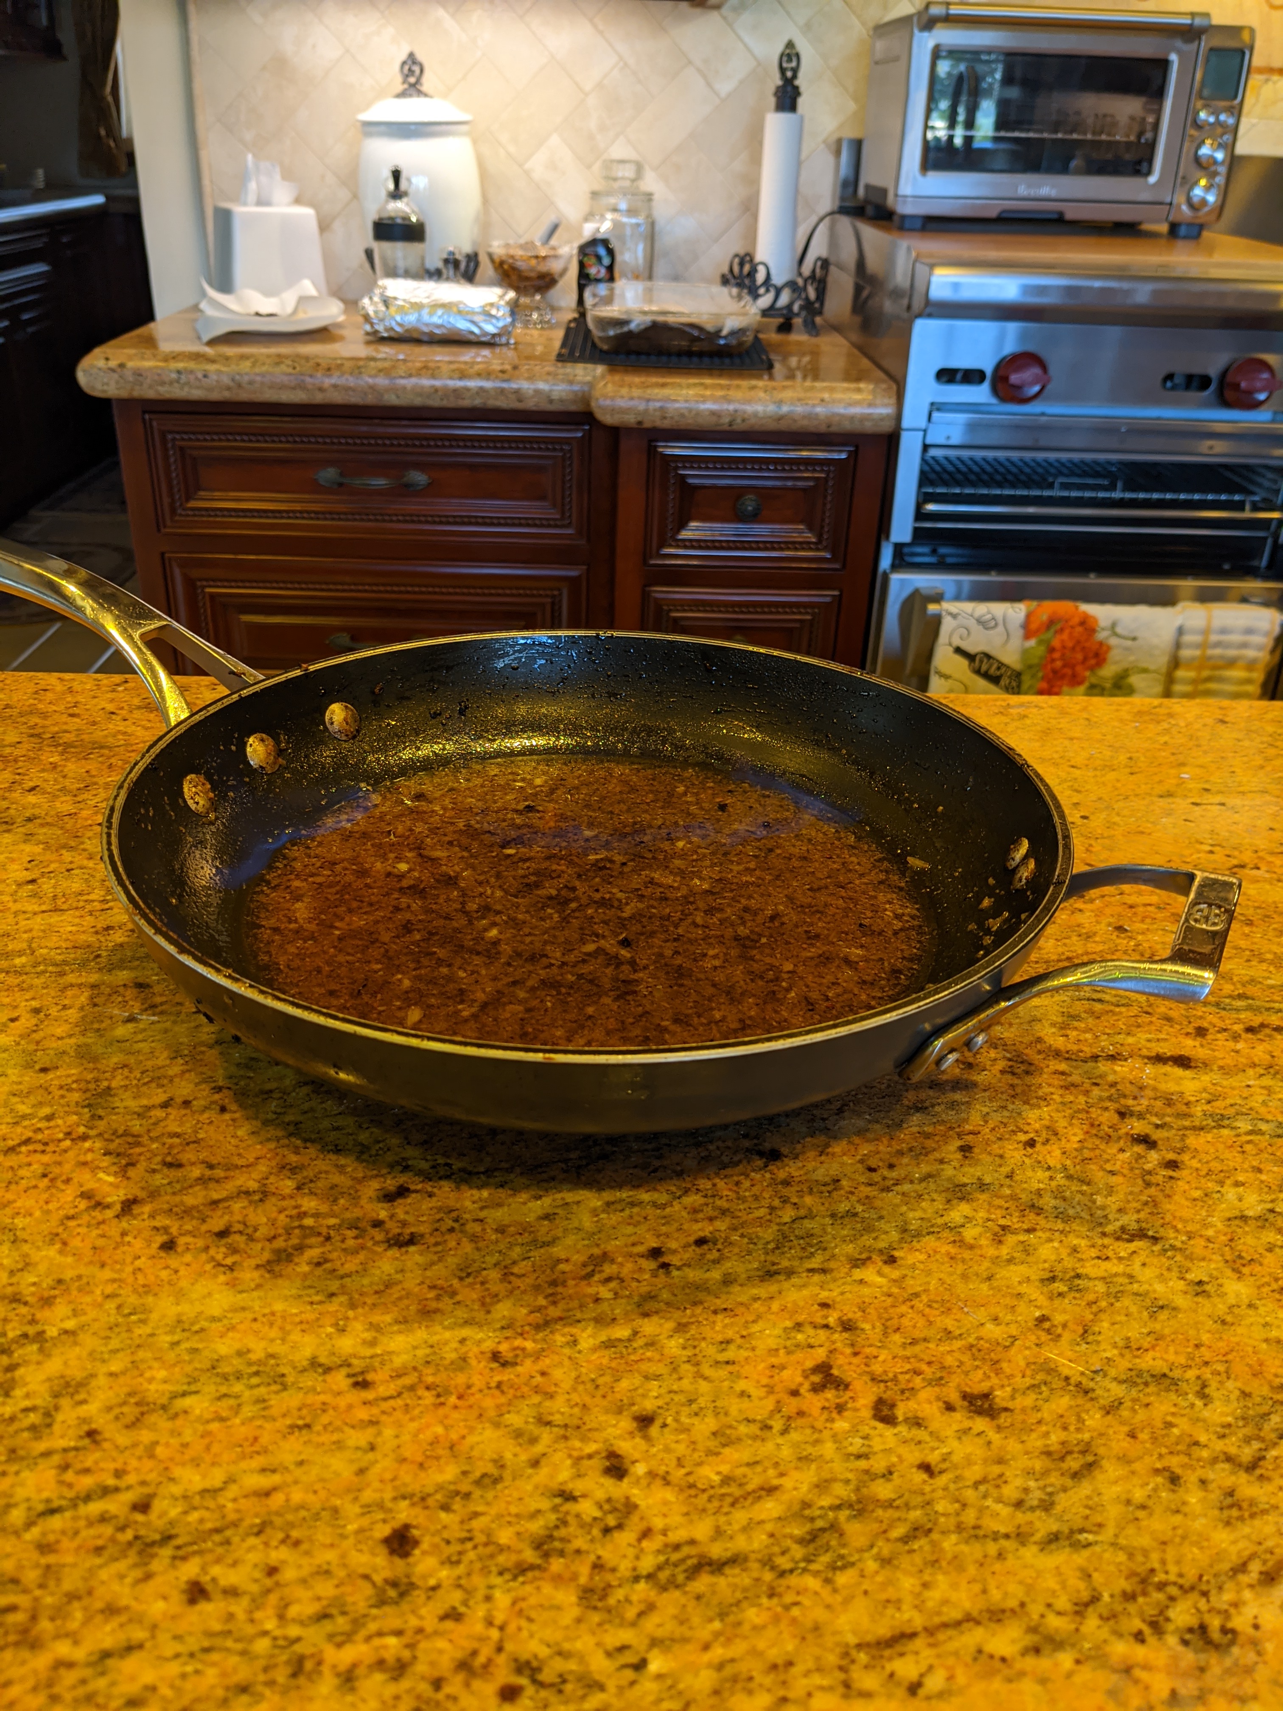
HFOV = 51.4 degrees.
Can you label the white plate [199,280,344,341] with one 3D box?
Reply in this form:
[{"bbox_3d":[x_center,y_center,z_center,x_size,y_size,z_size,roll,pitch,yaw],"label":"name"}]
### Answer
[{"bbox_3d":[-0.526,-0.768,1.893,0.216,0.049,0.218,1,29,-2],"label":"white plate"}]

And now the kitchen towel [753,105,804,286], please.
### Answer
[{"bbox_3d":[0.211,-0.993,2.077,0.061,0.281,0.061,2,29,-1],"label":"kitchen towel"}]

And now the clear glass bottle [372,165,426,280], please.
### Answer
[{"bbox_3d":[-0.361,-0.912,1.996,0.079,0.214,0.079,1,29,-2],"label":"clear glass bottle"}]

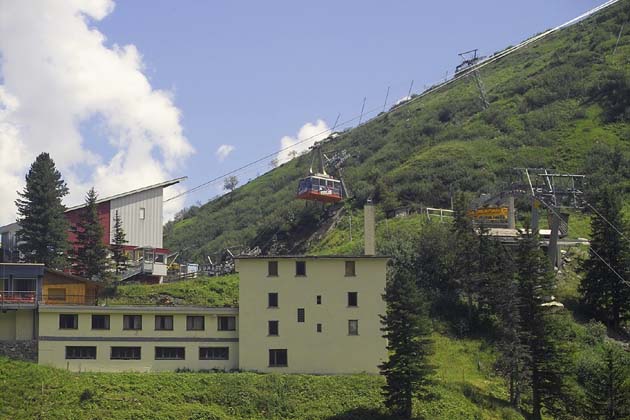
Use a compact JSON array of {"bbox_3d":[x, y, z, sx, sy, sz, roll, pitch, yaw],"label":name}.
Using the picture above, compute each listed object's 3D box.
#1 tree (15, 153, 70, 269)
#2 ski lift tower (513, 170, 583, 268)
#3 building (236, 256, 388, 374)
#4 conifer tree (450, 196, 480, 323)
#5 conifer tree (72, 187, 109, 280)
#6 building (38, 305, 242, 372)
[{"bbox_3d":[-29.055,0.488,159.000,5.824,13.478,5.824,-1,-10,0],"label":"tree"},{"bbox_3d":[26.419,0.997,168.000,6.902,10.723,4.000,-1,-10,0],"label":"ski lift tower"},{"bbox_3d":[-0.544,11.008,150.000,14.345,11.236,11.000,0,-10,-5],"label":"building"},{"bbox_3d":[15.824,5.191,156.000,3.075,14.242,3.075,-1,-10,0],"label":"conifer tree"},{"bbox_3d":[-23.739,2.559,157.000,3.755,10.205,3.755,-1,-10,0],"label":"conifer tree"},{"bbox_3d":[-17.575,13.066,147.500,19.404,6.480,8.000,1,-10,-9],"label":"building"}]

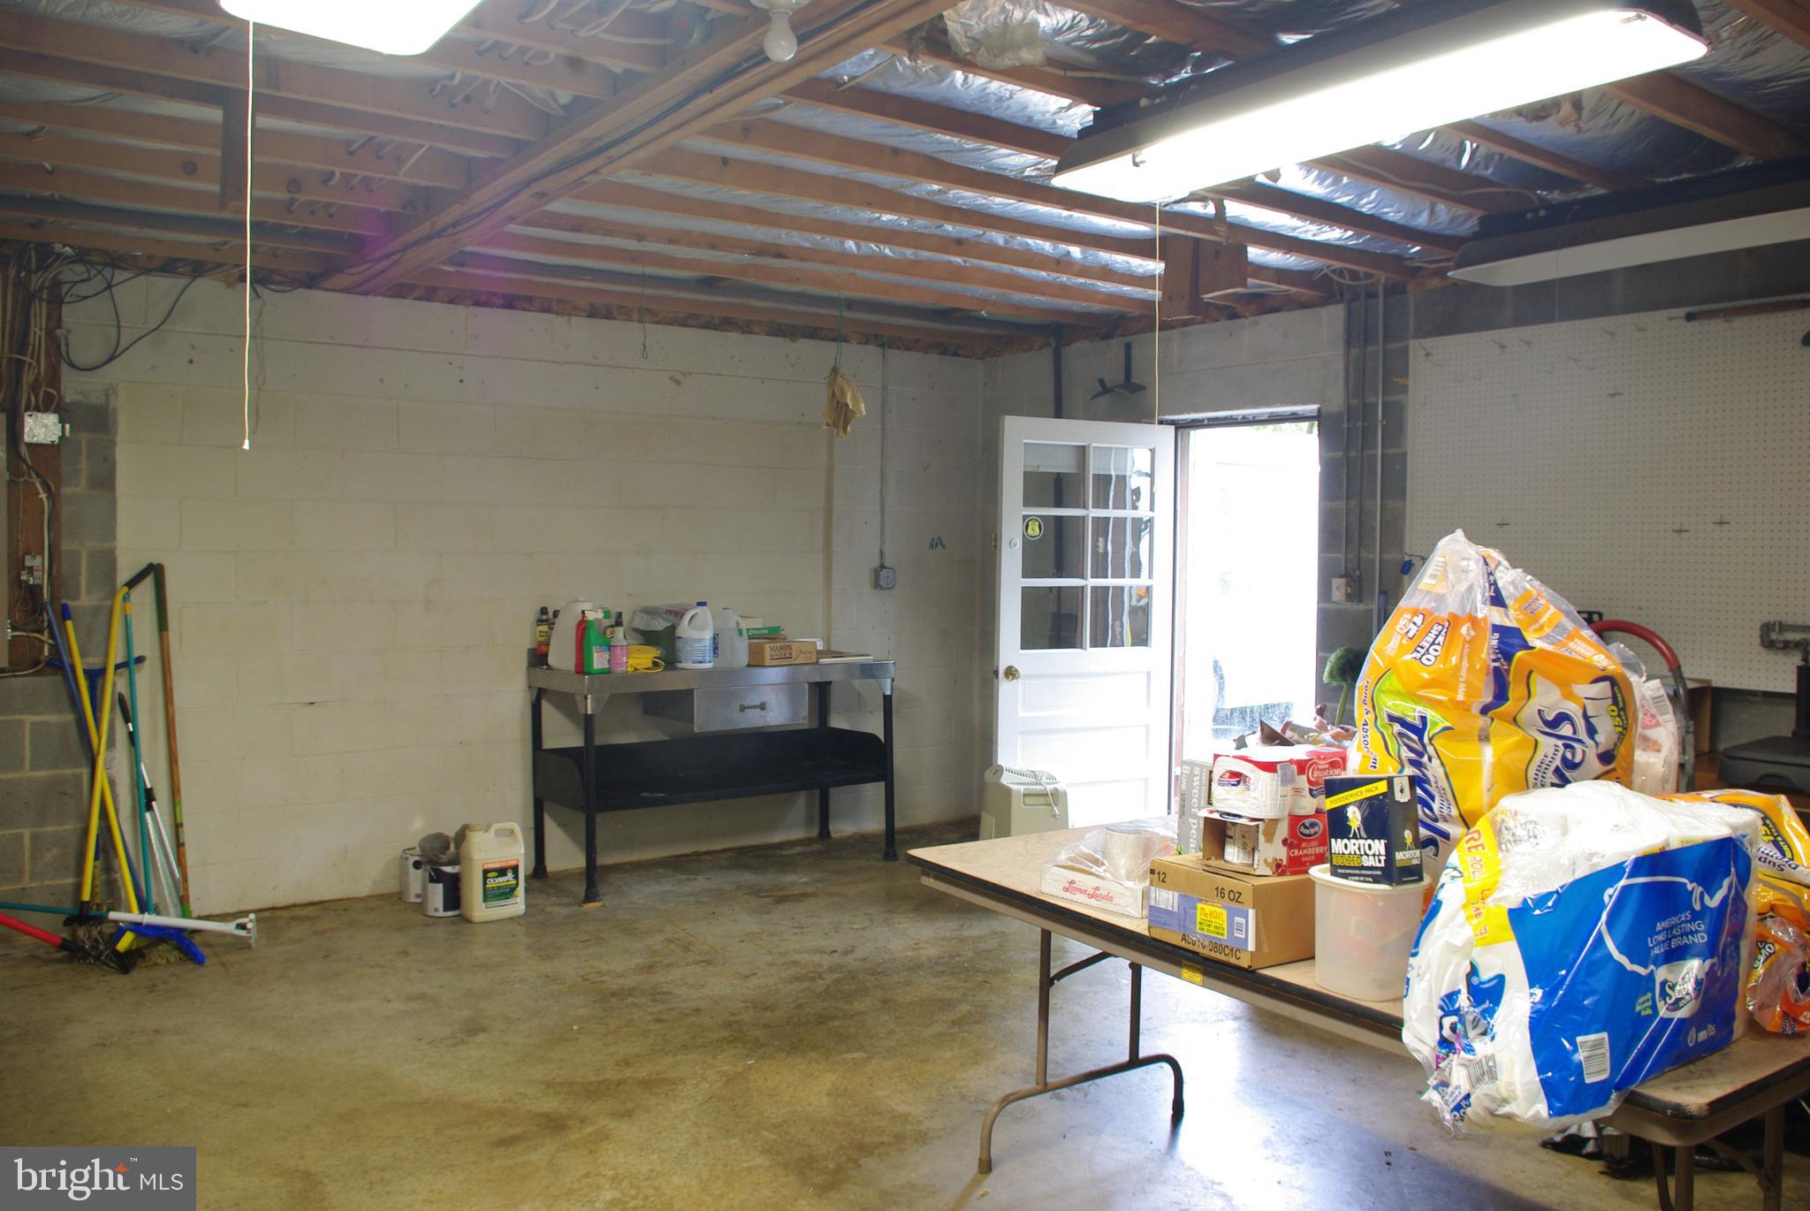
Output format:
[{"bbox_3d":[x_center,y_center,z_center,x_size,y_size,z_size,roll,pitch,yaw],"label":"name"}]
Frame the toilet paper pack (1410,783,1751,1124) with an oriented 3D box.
[{"bbox_3d":[1.044,0.525,2.124,0.524,0.363,0.277,-1,4,-33],"label":"toilet paper pack"}]

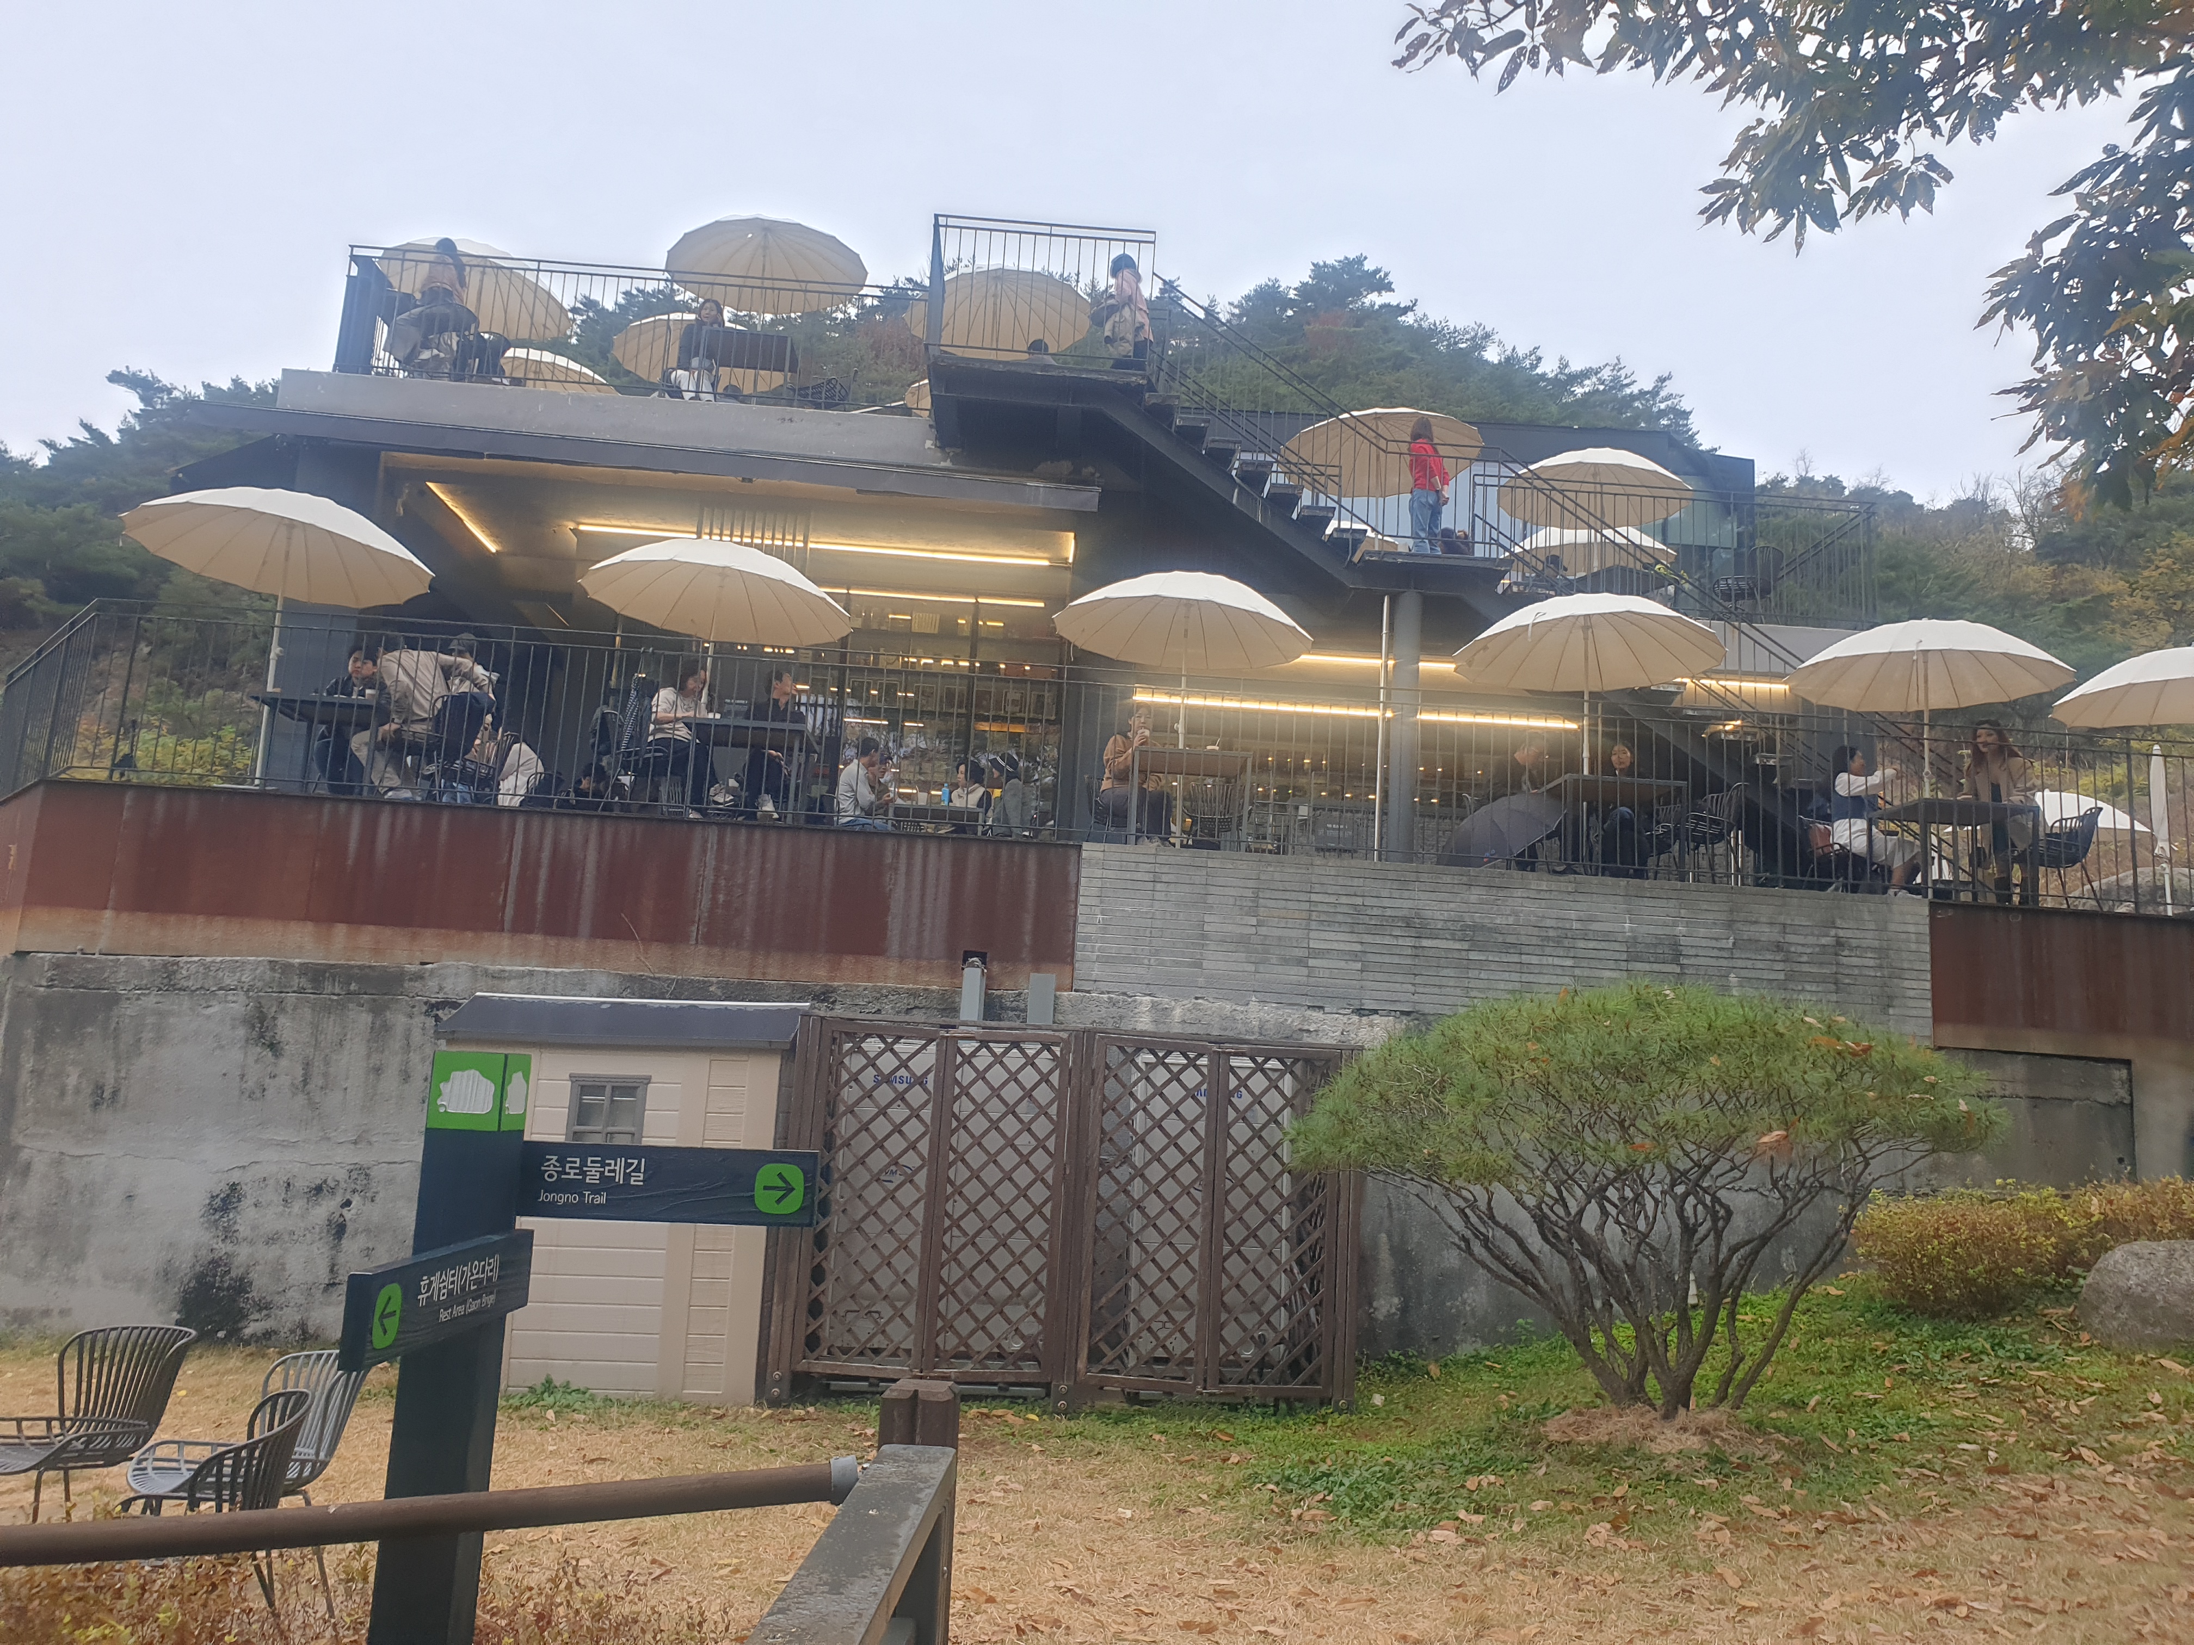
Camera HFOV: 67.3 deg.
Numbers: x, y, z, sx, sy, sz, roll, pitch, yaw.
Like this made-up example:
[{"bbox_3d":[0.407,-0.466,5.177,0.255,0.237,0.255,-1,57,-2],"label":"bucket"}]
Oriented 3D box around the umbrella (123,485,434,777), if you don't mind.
[{"bbox_3d":[-5.390,-1.165,10.671,1.825,2.146,1.825,4,-10,-2],"label":"umbrella"}]

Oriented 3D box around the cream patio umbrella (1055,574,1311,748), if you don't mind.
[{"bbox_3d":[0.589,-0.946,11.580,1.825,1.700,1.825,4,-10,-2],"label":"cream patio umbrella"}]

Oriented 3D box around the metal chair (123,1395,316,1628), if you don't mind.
[{"bbox_3d":[-2.389,1.951,4.260,0.580,0.780,0.580,6,-10,-16],"label":"metal chair"}]

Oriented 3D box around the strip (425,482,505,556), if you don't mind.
[{"bbox_3d":[-5.478,-2.621,14.288,0.050,0.050,1.672,3,-10,0],"label":"strip"}]

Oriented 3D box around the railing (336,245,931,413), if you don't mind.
[{"bbox_3d":[-3.821,-4.088,13.756,4.800,1.100,0.100,4,-10,-2],"label":"railing"}]

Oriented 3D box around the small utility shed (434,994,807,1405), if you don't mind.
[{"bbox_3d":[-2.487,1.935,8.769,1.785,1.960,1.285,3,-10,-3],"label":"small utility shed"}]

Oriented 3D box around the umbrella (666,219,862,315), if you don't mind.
[{"bbox_3d":[-3.017,-5.254,15.152,1.825,0.530,1.825,4,-10,-2],"label":"umbrella"}]

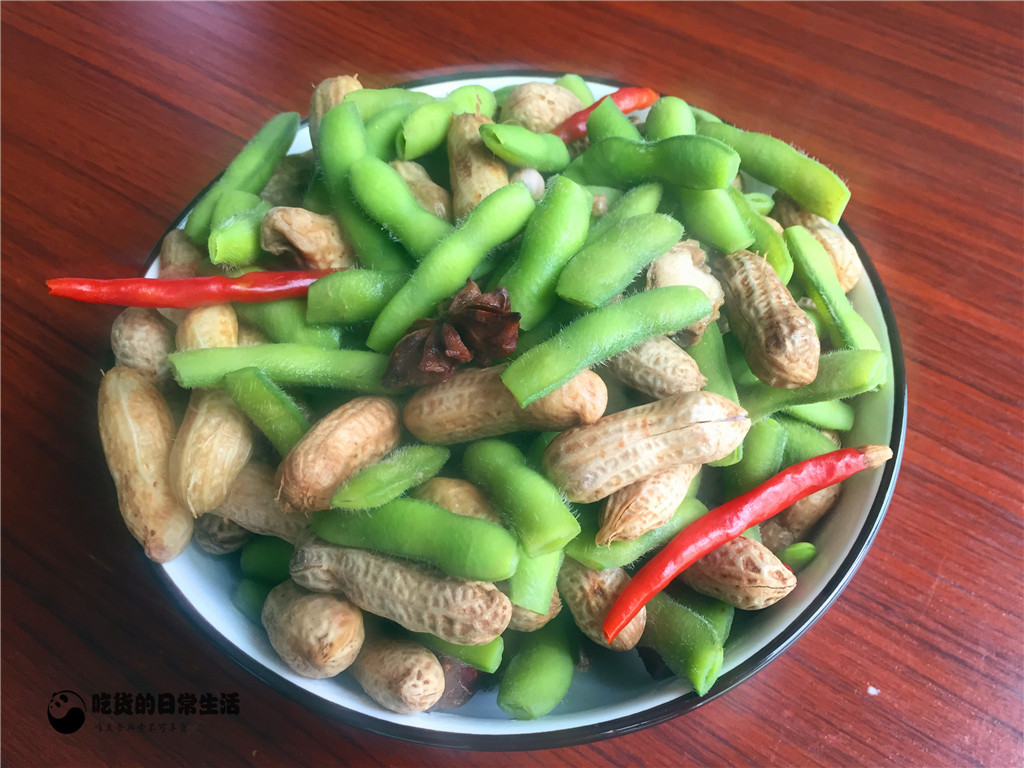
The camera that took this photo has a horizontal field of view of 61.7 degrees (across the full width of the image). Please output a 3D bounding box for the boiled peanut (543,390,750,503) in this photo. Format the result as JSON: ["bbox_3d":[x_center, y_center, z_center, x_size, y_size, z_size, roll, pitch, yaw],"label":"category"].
[{"bbox_3d":[0.028,0.012,0.175,0.044,0.015,0.016,-14,58,-6],"label":"boiled peanut"}]

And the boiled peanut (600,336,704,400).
[{"bbox_3d":[0.032,-0.010,0.194,0.014,0.013,0.032,-37,56,-17],"label":"boiled peanut"}]

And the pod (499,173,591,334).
[{"bbox_3d":[0.009,-0.031,0.197,0.014,0.011,0.042,13,68,12],"label":"pod"}]

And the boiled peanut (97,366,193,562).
[{"bbox_3d":[-0.078,0.016,0.181,0.018,0.017,0.047,-20,66,-11],"label":"boiled peanut"}]

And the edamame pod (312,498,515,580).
[{"bbox_3d":[-0.021,0.032,0.177,0.045,0.011,0.012,10,60,11],"label":"edamame pod"}]

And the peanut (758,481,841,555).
[{"bbox_3d":[0.064,0.026,0.190,0.014,0.013,0.026,39,94,22],"label":"peanut"}]

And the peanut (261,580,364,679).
[{"bbox_3d":[-0.042,0.051,0.179,0.020,0.019,0.031,-22,31,-11],"label":"peanut"}]

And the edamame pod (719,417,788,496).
[{"bbox_3d":[0.052,0.020,0.188,0.012,0.010,0.030,25,84,15],"label":"edamame pod"}]

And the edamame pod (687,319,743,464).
[{"bbox_3d":[0.045,-0.001,0.193,0.011,0.009,0.040,-5,70,-2],"label":"edamame pod"}]

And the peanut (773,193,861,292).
[{"bbox_3d":[0.077,-0.037,0.221,0.013,0.013,0.032,-26,68,-14],"label":"peanut"}]

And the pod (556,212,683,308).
[{"bbox_3d":[0.024,-0.028,0.189,0.032,0.010,0.013,-30,63,-21],"label":"pod"}]

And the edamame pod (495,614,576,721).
[{"bbox_3d":[0.009,0.053,0.178,0.014,0.011,0.031,22,58,13],"label":"edamame pod"}]

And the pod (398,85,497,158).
[{"bbox_3d":[-0.017,-0.074,0.241,0.012,0.011,0.037,38,58,22],"label":"pod"}]

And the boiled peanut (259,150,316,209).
[{"bbox_3d":[-0.063,-0.056,0.238,0.033,0.016,0.017,-42,67,-18],"label":"boiled peanut"}]

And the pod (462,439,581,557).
[{"bbox_3d":[0.001,0.021,0.166,0.013,0.011,0.027,-31,54,-17],"label":"pod"}]

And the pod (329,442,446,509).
[{"bbox_3d":[-0.024,0.018,0.170,0.025,0.009,0.010,-23,60,-5],"label":"pod"}]

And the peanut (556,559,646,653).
[{"bbox_3d":[0.019,0.046,0.189,0.016,0.015,0.026,-27,74,-12],"label":"peanut"}]

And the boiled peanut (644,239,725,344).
[{"bbox_3d":[0.040,-0.021,0.196,0.017,0.013,0.026,-9,65,-4],"label":"boiled peanut"}]

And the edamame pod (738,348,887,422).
[{"bbox_3d":[0.066,0.001,0.194,0.041,0.009,0.011,-14,58,-18],"label":"edamame pod"}]

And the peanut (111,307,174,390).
[{"bbox_3d":[-0.080,-0.005,0.192,0.015,0.014,0.026,-18,95,-11],"label":"peanut"}]

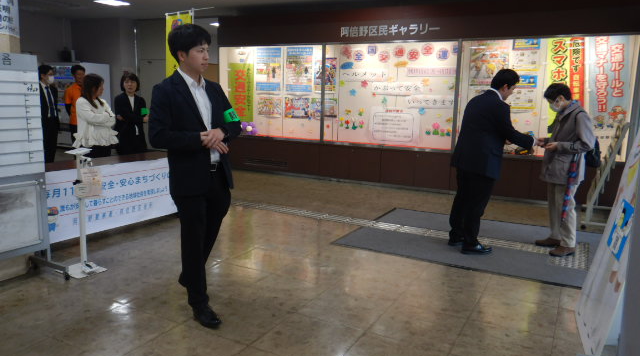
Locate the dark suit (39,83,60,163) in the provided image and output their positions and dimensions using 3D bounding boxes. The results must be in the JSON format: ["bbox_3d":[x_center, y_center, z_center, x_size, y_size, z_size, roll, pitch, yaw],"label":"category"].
[{"bbox_3d":[-3.438,-0.481,6.116,0.320,1.400,0.490,6,10,28],"label":"dark suit"}]

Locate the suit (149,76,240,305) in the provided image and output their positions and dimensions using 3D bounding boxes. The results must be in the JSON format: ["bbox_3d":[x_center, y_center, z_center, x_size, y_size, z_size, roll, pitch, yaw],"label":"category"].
[{"bbox_3d":[-0.758,0.101,2.927,0.400,1.410,0.520,10,12,42],"label":"suit"}]

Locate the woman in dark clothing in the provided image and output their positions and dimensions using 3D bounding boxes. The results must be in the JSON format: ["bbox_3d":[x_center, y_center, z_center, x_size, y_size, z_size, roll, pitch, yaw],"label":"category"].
[{"bbox_3d":[-2.229,-0.422,5.675,0.450,1.610,0.320,-2,10,-20],"label":"woman in dark clothing"}]

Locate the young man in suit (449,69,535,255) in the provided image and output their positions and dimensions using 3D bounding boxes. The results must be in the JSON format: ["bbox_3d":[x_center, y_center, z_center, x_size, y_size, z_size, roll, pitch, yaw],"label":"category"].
[{"bbox_3d":[1.565,-0.160,4.495,0.740,1.670,0.540,-1,10,-18],"label":"young man in suit"}]

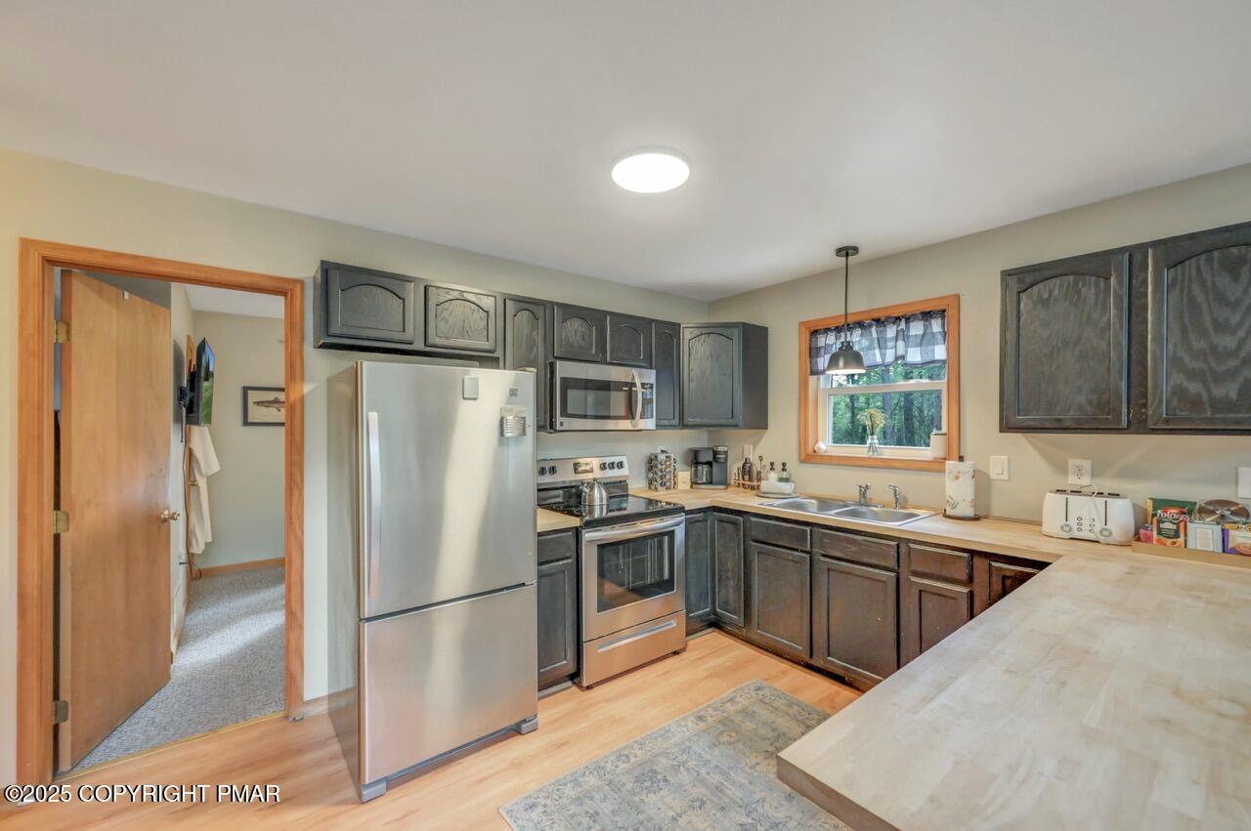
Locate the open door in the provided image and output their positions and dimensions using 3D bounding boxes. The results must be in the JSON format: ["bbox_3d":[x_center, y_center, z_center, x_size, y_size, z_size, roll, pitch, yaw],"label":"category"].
[{"bbox_3d":[-2.406,0.428,2.331,0.040,2.030,0.745,0,-1,-20],"label":"open door"}]

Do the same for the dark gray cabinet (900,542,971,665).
[{"bbox_3d":[1.652,1.026,2.413,0.610,0.850,0.330,1,-1,-39],"label":"dark gray cabinet"}]

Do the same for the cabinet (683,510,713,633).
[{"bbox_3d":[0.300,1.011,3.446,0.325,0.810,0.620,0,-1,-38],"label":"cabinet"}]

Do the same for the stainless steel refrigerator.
[{"bbox_3d":[-0.922,0.633,2.333,0.750,1.685,0.770,0,-1,-38],"label":"stainless steel refrigerator"}]

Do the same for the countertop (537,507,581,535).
[{"bbox_3d":[-0.560,0.579,2.779,0.325,0.038,0.640,0,-1,-38],"label":"countertop"}]

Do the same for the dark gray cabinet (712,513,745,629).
[{"bbox_3d":[0.920,1.010,3.396,0.615,0.810,0.270,0,-1,-38],"label":"dark gray cabinet"}]

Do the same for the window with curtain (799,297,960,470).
[{"bbox_3d":[1.572,-0.171,3.096,0.120,0.980,0.980,1,-1,-39],"label":"window with curtain"}]

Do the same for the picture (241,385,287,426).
[{"bbox_3d":[-3.423,-0.082,4.784,0.535,0.381,0.025,0,-1,-38],"label":"picture"}]

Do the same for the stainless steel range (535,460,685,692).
[{"bbox_3d":[-0.109,0.889,3.083,0.757,1.187,0.695,0,-1,-38],"label":"stainless steel range"}]

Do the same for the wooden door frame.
[{"bbox_3d":[-1.963,0.393,2.155,0.890,2.110,0.130,1,-1,-36],"label":"wooden door frame"}]

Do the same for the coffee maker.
[{"bbox_3d":[0.667,0.404,3.860,0.295,0.345,0.260,0,-1,8],"label":"coffee maker"}]

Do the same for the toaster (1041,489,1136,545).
[{"bbox_3d":[2.088,0.451,2.200,0.300,0.200,0.255,-1,-1,43],"label":"toaster"}]

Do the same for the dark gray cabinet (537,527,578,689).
[{"bbox_3d":[-0.574,1.033,2.737,0.320,0.870,0.630,1,-1,-39],"label":"dark gray cabinet"}]

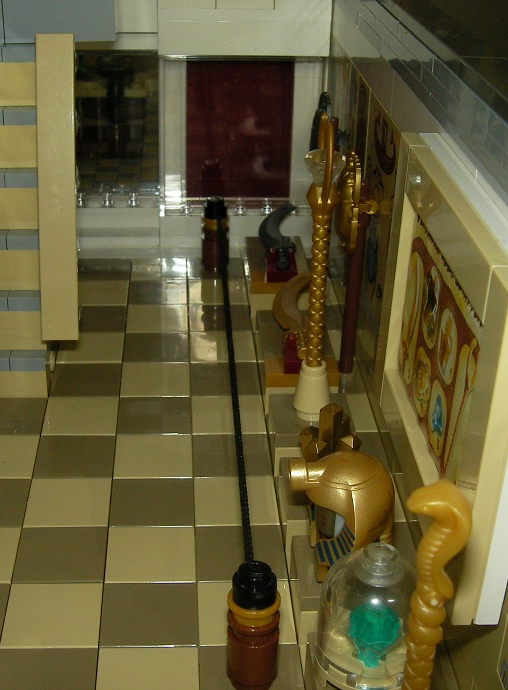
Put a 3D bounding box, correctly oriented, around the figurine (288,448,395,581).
[{"bbox_3d":[0.014,0.027,0.161,0.017,0.021,0.013,0,27,-5],"label":"figurine"}]

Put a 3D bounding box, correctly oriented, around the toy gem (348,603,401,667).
[{"bbox_3d":[0.017,0.041,0.142,0.008,0.009,0.008,0,27,-5],"label":"toy gem"}]

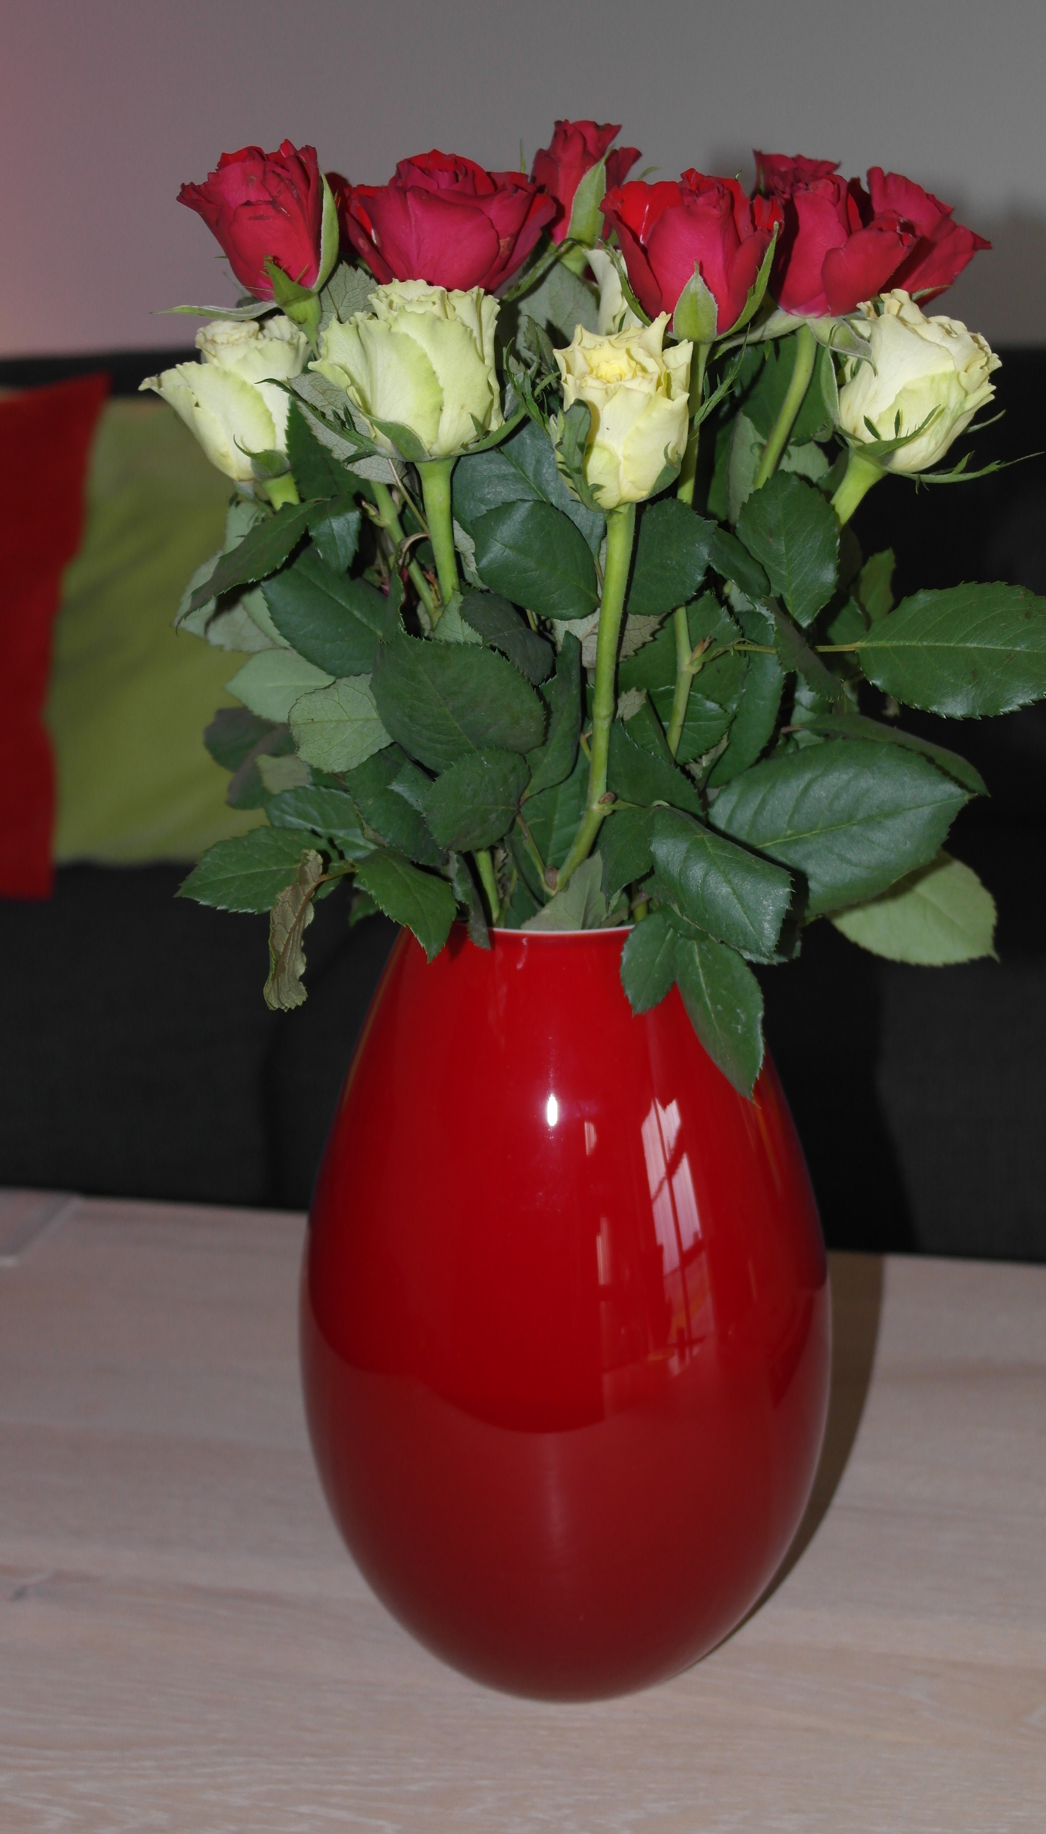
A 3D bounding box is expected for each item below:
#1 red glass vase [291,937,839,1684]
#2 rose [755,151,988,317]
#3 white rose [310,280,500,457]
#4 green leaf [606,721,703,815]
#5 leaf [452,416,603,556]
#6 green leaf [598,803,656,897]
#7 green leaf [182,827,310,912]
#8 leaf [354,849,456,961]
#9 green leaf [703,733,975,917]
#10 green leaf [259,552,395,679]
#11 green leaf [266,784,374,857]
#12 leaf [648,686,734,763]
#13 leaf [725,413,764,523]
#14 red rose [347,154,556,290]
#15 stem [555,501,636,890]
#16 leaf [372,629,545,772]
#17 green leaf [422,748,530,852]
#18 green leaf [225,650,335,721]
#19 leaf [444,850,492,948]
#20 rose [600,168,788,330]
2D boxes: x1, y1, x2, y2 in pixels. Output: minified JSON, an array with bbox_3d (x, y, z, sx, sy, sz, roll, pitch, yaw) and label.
[{"bbox_3d":[0.014,0.126,0.829,0.176,0.265,0.176,-1,13,0],"label":"red glass vase"},{"bbox_3d":[0.107,-0.209,0.765,0.068,0.050,0.056,6,9,-1],"label":"rose"},{"bbox_3d":[-0.034,-0.160,0.730,0.051,0.050,0.051,-6,18,0],"label":"white rose"},{"bbox_3d":[0.035,-0.041,0.700,0.037,0.022,0.009,38,-20,6],"label":"green leaf"},{"bbox_3d":[0.002,-0.130,0.750,0.039,0.052,0.014,-44,-6,-6],"label":"leaf"},{"bbox_3d":[0.033,-0.020,0.757,0.021,0.033,0.011,20,-6,8],"label":"green leaf"},{"bbox_3d":[-0.079,-0.013,0.715,0.041,0.010,0.025,-15,53,-15],"label":"green leaf"},{"bbox_3d":[-0.036,-0.004,0.765,0.028,0.041,0.015,-30,-6,-2],"label":"leaf"},{"bbox_3d":[0.095,-0.027,0.748,0.078,0.050,0.016,-11,-12,4],"label":"green leaf"},{"bbox_3d":[-0.052,-0.083,0.682,0.042,0.027,0.010,43,-1,-6],"label":"green leaf"},{"bbox_3d":[-0.061,-0.029,0.765,0.040,0.012,0.024,21,59,7],"label":"green leaf"},{"bbox_3d":[0.047,-0.055,0.712,0.028,0.021,0.008,3,-18,6],"label":"leaf"},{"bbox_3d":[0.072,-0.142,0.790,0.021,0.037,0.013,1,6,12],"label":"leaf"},{"bbox_3d":[-0.021,-0.204,0.738,0.063,0.046,0.060,-1,13,0],"label":"red rose"},{"bbox_3d":[0.022,-0.067,0.754,0.015,0.132,0.018,8,29,1],"label":"stem"},{"bbox_3d":[-0.018,-0.063,0.730,0.042,0.055,0.015,-39,-6,-3],"label":"leaf"},{"bbox_3d":[-0.013,-0.032,0.676,0.031,0.029,0.010,3,-12,9],"label":"green leaf"},{"bbox_3d":[-0.078,-0.075,0.810,0.042,0.027,0.009,-1,-14,5],"label":"green leaf"},{"bbox_3d":[-0.017,-0.006,0.775,0.014,0.032,0.014,-19,-6,15],"label":"leaf"},{"bbox_3d":[0.048,-0.190,0.717,0.052,0.049,0.050,-1,13,0],"label":"rose"}]

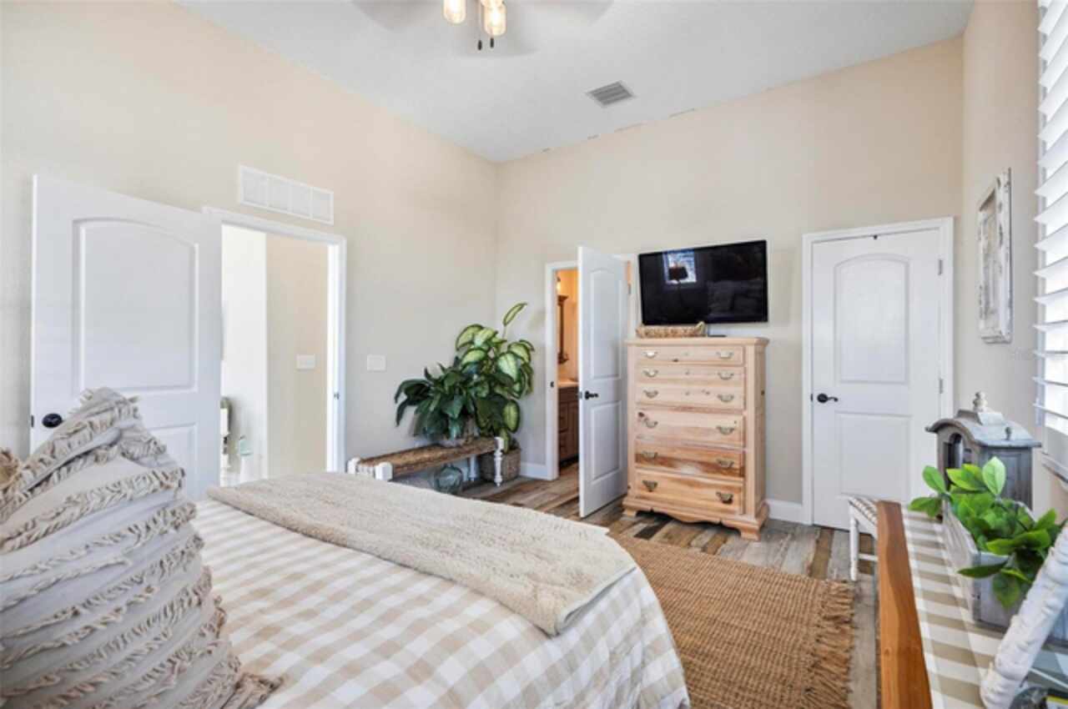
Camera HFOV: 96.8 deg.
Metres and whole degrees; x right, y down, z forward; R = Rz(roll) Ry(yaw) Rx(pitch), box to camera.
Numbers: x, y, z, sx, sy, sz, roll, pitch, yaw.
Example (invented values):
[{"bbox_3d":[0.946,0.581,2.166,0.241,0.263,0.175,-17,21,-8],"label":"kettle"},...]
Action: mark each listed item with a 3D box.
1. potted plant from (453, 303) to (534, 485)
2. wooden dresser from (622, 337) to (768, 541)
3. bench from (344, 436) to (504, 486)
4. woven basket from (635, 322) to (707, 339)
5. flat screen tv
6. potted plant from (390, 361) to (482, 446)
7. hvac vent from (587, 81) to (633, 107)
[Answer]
[{"bbox_3d":[-0.308,0.366,4.455,0.580,1.730,0.650,0,0,32],"label":"potted plant"},{"bbox_3d":[1.210,0.560,3.598,0.960,1.338,0.465,0,0,32],"label":"wooden dresser"},{"bbox_3d":[-0.839,1.007,3.978,0.390,0.462,1.380,0,0,35],"label":"bench"},{"bbox_3d":[1.050,-0.172,3.630,0.510,0.130,0.320,0,0,32],"label":"woven basket"},{"bbox_3d":[1.310,-0.535,3.742,0.950,0.590,0.060,0,11,32],"label":"flat screen tv"},{"bbox_3d":[-0.738,0.427,3.933,0.600,0.770,0.740,0,0,32],"label":"potted plant"},{"bbox_3d":[0.591,-1.973,3.614,0.300,0.020,0.290,0,0,32],"label":"hvac vent"}]

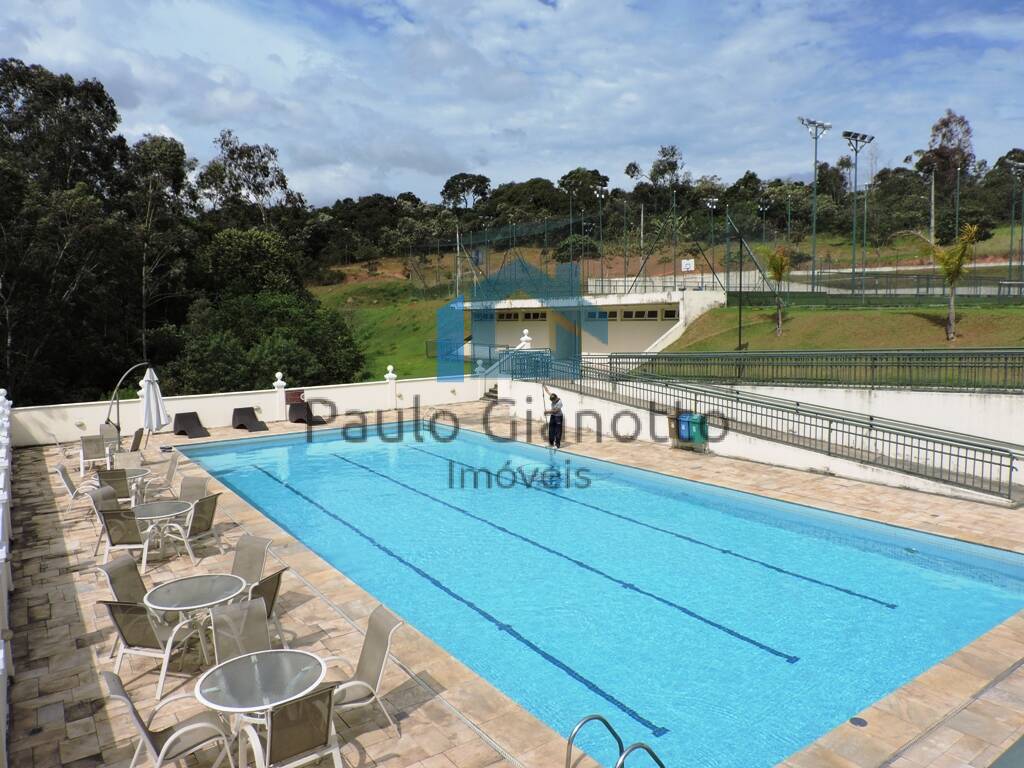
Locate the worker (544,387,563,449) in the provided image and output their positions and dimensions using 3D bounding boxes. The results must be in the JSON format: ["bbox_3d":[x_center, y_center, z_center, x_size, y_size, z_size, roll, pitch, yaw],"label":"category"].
[{"bbox_3d":[1.214,0.962,20.493,0.520,1.780,0.500,-4,7,-38],"label":"worker"}]

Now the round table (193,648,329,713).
[{"bbox_3d":[-2.226,3.008,6.440,1.110,0.720,1.110,-1,5,0],"label":"round table"}]

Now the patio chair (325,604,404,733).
[{"bbox_3d":[-1.445,2.618,6.361,0.790,0.970,0.600,-4,6,-24],"label":"patio chair"}]

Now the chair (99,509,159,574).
[{"bbox_3d":[-5.642,2.268,10.505,0.590,0.990,0.740,-1,6,-3],"label":"chair"}]

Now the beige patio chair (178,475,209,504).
[{"bbox_3d":[-5.942,2.305,12.842,0.600,1.060,0.710,1,6,19],"label":"beige patio chair"}]

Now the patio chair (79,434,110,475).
[{"bbox_3d":[-10.112,1.708,17.226,0.590,0.990,0.740,-4,6,-27],"label":"patio chair"}]

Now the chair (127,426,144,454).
[{"bbox_3d":[-9.586,1.631,17.582,0.790,0.970,0.600,-2,6,-7],"label":"chair"}]

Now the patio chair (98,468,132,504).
[{"bbox_3d":[-7.333,2.019,13.339,0.600,0.970,0.790,-2,6,-10],"label":"patio chair"}]

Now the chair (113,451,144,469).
[{"bbox_3d":[-7.742,1.942,14.308,0.590,0.990,0.740,-3,6,-21],"label":"chair"}]

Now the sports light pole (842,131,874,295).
[{"bbox_3d":[16.833,-8.237,34.795,2.100,8.483,0.550,-5,7,-35],"label":"sports light pole"}]

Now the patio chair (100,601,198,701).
[{"bbox_3d":[-3.617,2.568,7.233,0.600,0.970,0.790,0,6,14],"label":"patio chair"}]

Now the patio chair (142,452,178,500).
[{"bbox_3d":[-7.623,2.104,15.323,0.710,1.060,0.600,-4,6,-26],"label":"patio chair"}]

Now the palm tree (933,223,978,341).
[{"bbox_3d":[13.742,-3.176,22.000,1.450,3.650,1.450,-5,7,-35],"label":"palm tree"}]

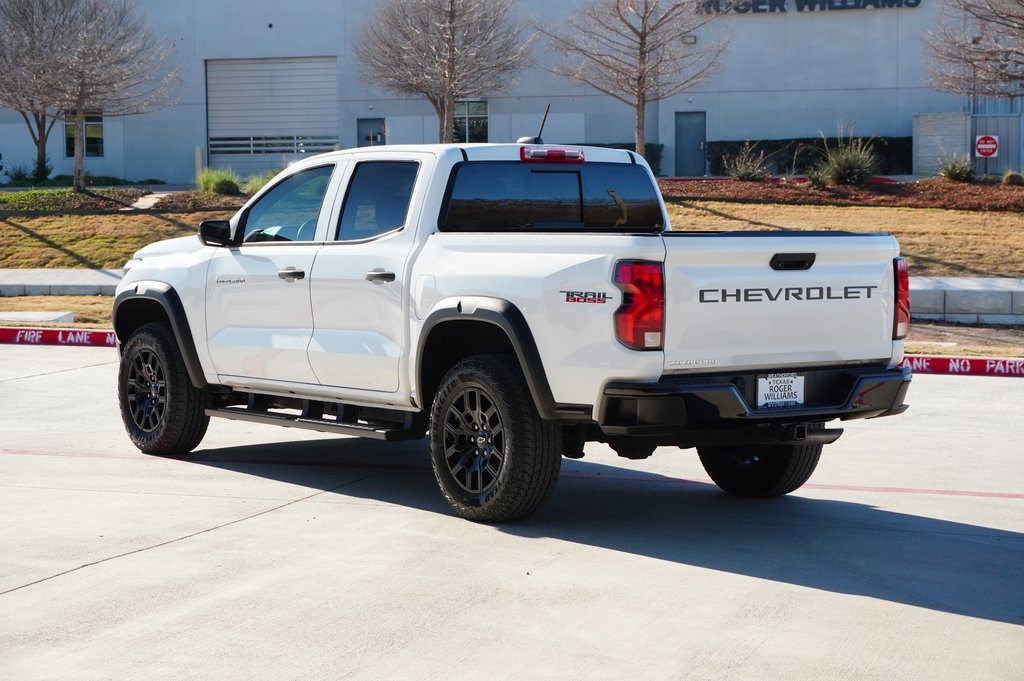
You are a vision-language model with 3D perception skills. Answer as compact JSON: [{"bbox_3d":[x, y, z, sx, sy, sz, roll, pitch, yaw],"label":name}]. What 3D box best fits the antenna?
[{"bbox_3d":[0.113,-1.133,10.948,0.070,0.215,0.280,-2,4,-37],"label":"antenna"}]

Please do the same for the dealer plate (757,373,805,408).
[{"bbox_3d":[1.236,0.230,9.524,0.308,0.160,0.020,-2,4,-37],"label":"dealer plate"}]

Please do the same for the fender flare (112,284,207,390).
[{"bbox_3d":[-2.086,-0.061,12.400,0.135,0.595,1.130,-2,4,-37],"label":"fender flare"}]

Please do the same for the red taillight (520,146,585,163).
[{"bbox_3d":[0.199,-0.964,10.842,0.420,0.083,0.070,-2,4,-37],"label":"red taillight"}]

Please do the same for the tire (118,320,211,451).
[{"bbox_3d":[-2.092,0.296,12.530,0.272,0.790,0.790,-2,4,-37],"label":"tire"}]

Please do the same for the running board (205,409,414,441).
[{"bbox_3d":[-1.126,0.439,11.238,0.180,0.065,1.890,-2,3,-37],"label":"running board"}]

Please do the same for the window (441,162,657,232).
[{"bbox_3d":[0.231,-0.744,10.811,1.490,0.370,0.100,-2,4,-37],"label":"window"}]

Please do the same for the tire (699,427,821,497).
[{"bbox_3d":[1.279,0.418,10.894,0.272,0.790,0.790,-2,4,-37],"label":"tire"}]

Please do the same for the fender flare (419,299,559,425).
[{"bbox_3d":[-0.118,0.082,9.773,0.115,0.580,1.080,-2,4,-37],"label":"fender flare"}]

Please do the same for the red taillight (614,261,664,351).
[{"bbox_3d":[0.543,-0.151,9.041,0.215,0.395,0.150,-2,4,-37],"label":"red taillight"}]

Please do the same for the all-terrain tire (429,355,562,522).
[{"bbox_3d":[-0.083,0.469,9.869,0.272,0.790,0.790,-2,4,-37],"label":"all-terrain tire"}]

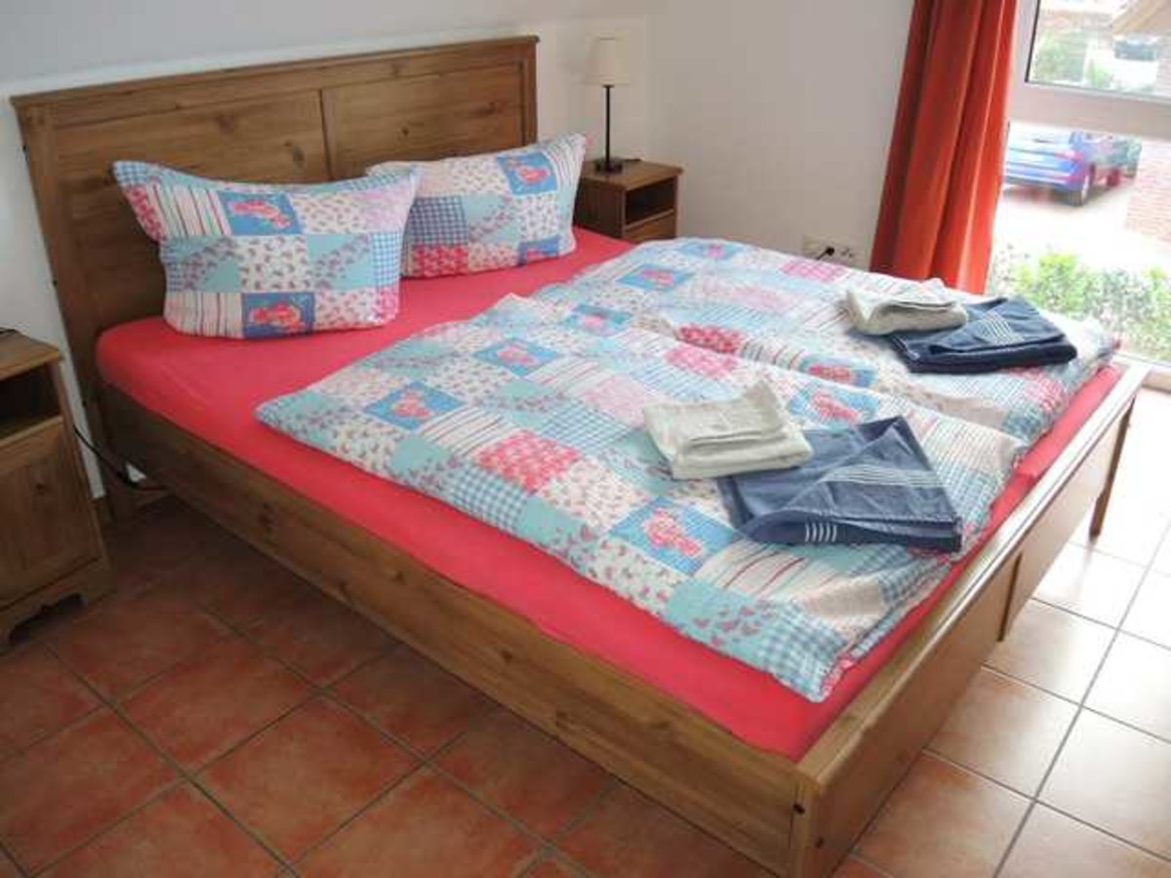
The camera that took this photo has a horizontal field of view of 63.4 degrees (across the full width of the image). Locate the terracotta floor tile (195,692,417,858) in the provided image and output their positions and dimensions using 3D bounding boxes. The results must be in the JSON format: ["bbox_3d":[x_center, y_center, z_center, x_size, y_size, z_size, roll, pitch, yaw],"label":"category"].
[{"bbox_3d":[-0.516,0.620,1.765,0.308,0.010,0.308,20,33,35],"label":"terracotta floor tile"}]

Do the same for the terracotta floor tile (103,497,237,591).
[{"bbox_3d":[-1.037,0.253,2.520,0.308,0.010,0.308,20,33,35],"label":"terracotta floor tile"}]

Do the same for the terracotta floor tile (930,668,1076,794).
[{"bbox_3d":[0.778,0.549,1.859,0.303,0.010,0.303,20,33,35],"label":"terracotta floor tile"}]

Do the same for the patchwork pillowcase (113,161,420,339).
[{"bbox_3d":[-0.736,-0.460,2.270,0.660,0.403,0.180,-8,9,-15],"label":"patchwork pillowcase"}]

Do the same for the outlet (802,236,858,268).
[{"bbox_3d":[0.930,-0.715,3.588,0.228,0.081,0.012,20,33,35],"label":"outlet"}]

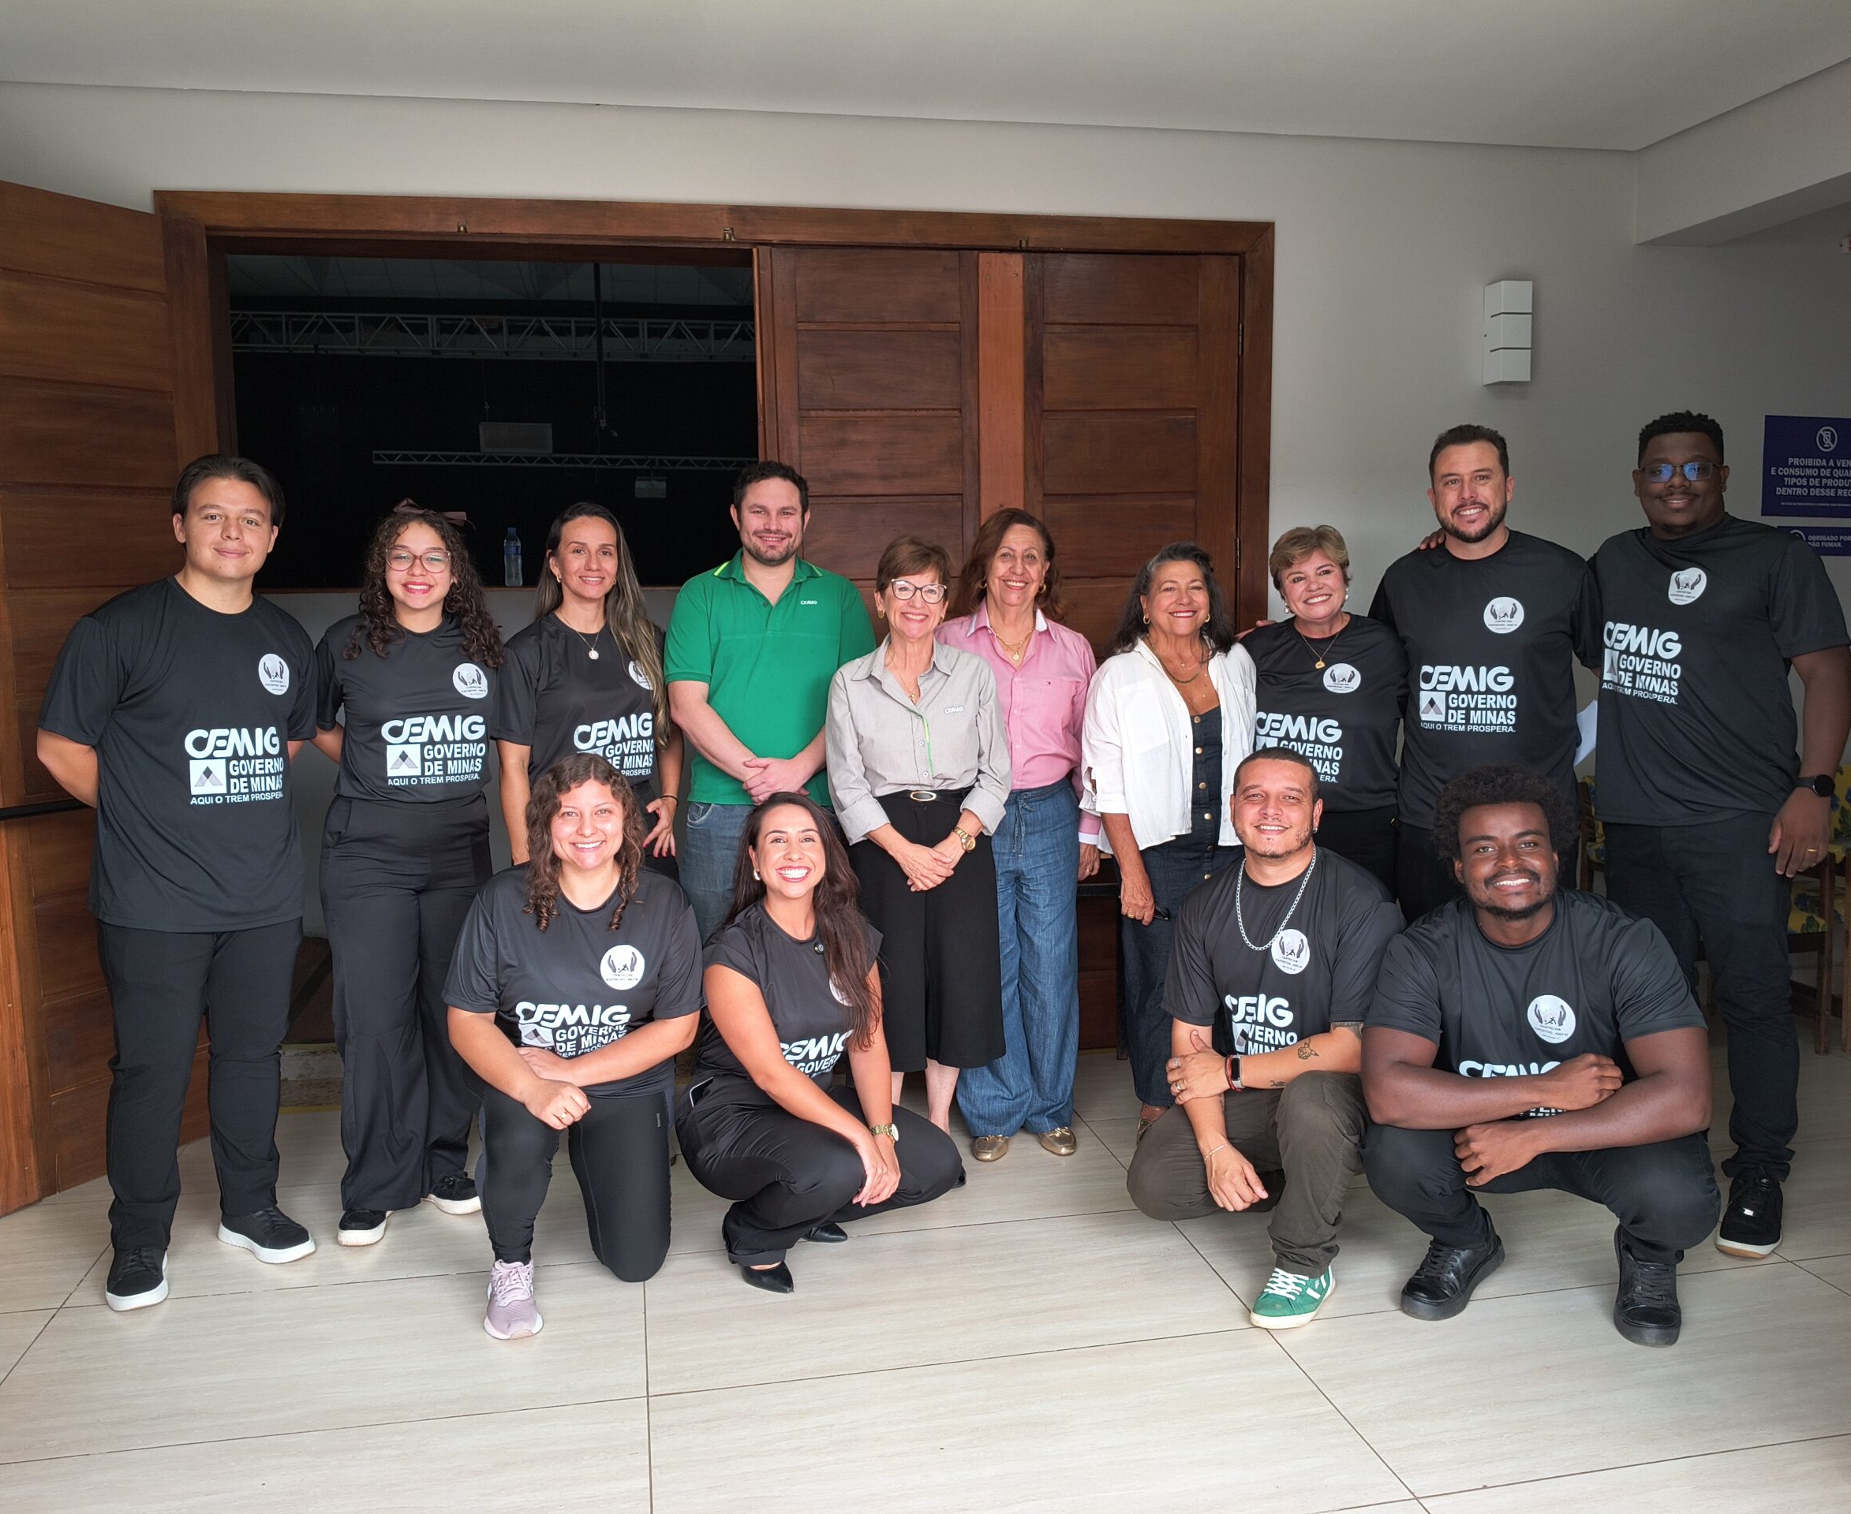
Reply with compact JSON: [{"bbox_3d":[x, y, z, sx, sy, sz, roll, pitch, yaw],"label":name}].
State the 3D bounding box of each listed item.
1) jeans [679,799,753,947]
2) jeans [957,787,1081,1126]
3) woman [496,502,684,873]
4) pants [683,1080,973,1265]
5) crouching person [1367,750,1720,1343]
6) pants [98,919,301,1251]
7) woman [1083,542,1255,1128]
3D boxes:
[{"bbox_3d":[-0.406,0.535,4.007,0.410,0.950,0.280,-1,6,-6],"label":"jeans"},{"bbox_3d":[0.254,0.529,4.017,0.350,0.960,0.290,0,6,4],"label":"jeans"},{"bbox_3d":[-0.832,0.210,3.780,0.460,1.650,0.340,-5,8,-30],"label":"woman"},{"bbox_3d":[-0.284,0.894,3.492,0.540,0.370,0.560,5,8,42],"label":"pants"},{"bbox_3d":[1.241,0.537,3.080,0.670,1.100,0.620,1,7,18],"label":"crouching person"},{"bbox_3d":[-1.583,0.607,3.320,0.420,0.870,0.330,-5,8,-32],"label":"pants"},{"bbox_3d":[0.661,0.221,4.106,0.460,1.590,0.370,-1,6,-3],"label":"woman"}]

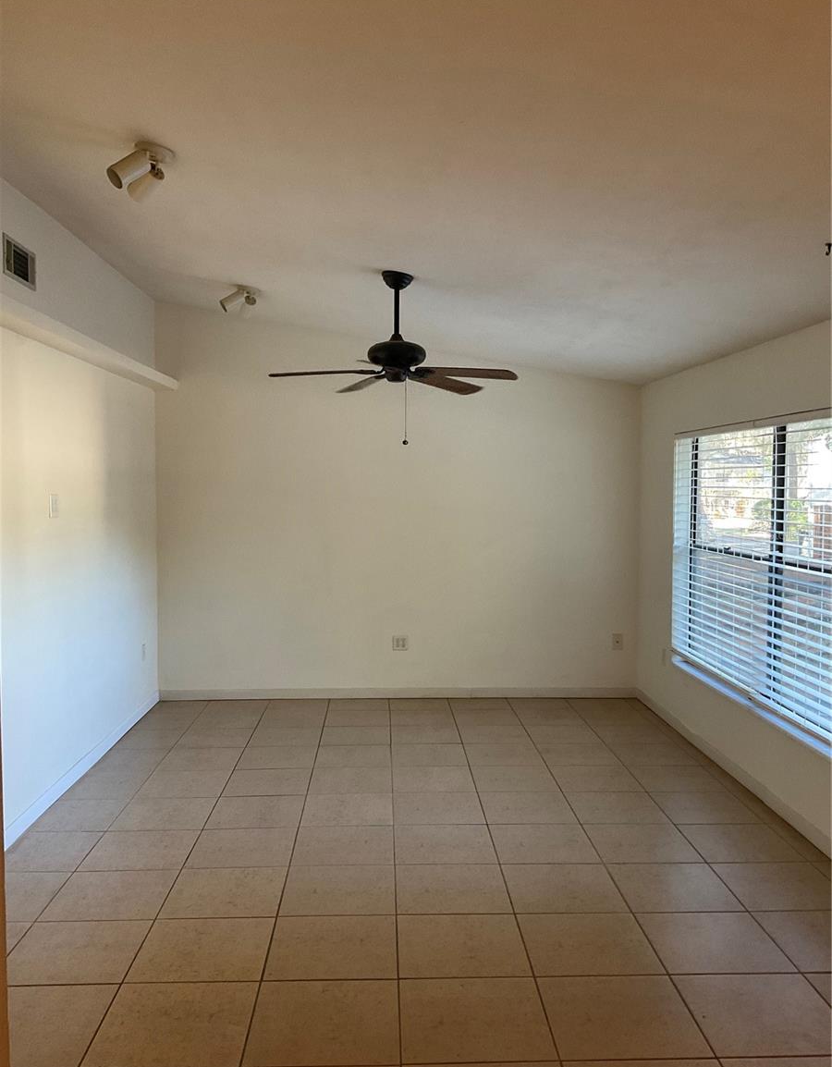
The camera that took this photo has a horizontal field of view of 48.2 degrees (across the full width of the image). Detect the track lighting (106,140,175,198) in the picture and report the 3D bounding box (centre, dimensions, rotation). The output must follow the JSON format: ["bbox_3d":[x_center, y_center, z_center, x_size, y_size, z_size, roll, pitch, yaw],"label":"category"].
[{"bbox_3d":[-0.975,-1.290,3.353,0.235,0.183,0.220,0,3,-2],"label":"track lighting"}]

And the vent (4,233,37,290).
[{"bbox_3d":[-1.839,-1.253,4.293,0.025,0.187,0.390,0,3,-2],"label":"vent"}]

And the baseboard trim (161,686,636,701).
[{"bbox_3d":[-0.115,1.218,7.056,3.615,0.081,0.015,0,3,-2],"label":"baseboard trim"}]

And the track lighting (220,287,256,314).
[{"bbox_3d":[-1.074,-1.436,5.806,0.240,0.184,0.220,1,3,10],"label":"track lighting"}]

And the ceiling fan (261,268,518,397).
[{"bbox_3d":[-0.092,-1.038,4.717,1.280,0.565,1.280,0,3,-2],"label":"ceiling fan"}]

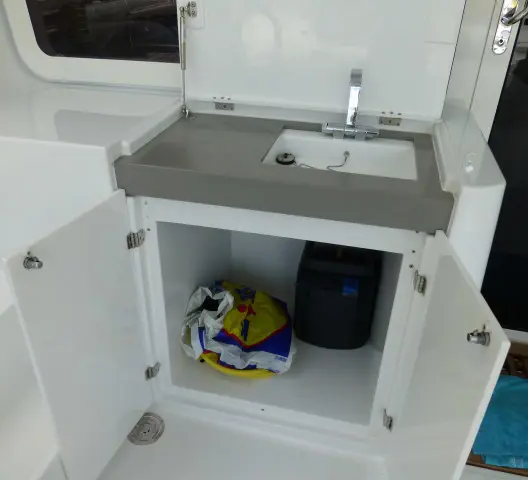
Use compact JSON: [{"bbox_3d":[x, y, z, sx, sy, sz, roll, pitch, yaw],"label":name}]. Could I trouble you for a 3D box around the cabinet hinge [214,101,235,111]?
[{"bbox_3d":[-0.128,-0.433,1.439,0.064,0.024,0.006,8,30,11],"label":"cabinet hinge"}]

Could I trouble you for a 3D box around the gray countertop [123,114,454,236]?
[{"bbox_3d":[0.072,-0.215,1.214,0.770,0.083,0.487,8,30,11],"label":"gray countertop"}]

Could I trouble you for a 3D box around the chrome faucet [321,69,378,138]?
[{"bbox_3d":[0.256,-0.390,1.279,0.168,0.186,0.107,8,30,11],"label":"chrome faucet"}]

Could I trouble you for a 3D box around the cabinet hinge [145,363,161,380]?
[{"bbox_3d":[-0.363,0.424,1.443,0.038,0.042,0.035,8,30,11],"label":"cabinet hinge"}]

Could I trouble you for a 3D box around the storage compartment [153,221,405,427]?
[{"bbox_3d":[0.080,0.129,1.477,0.630,0.604,0.535,8,30,11],"label":"storage compartment"}]

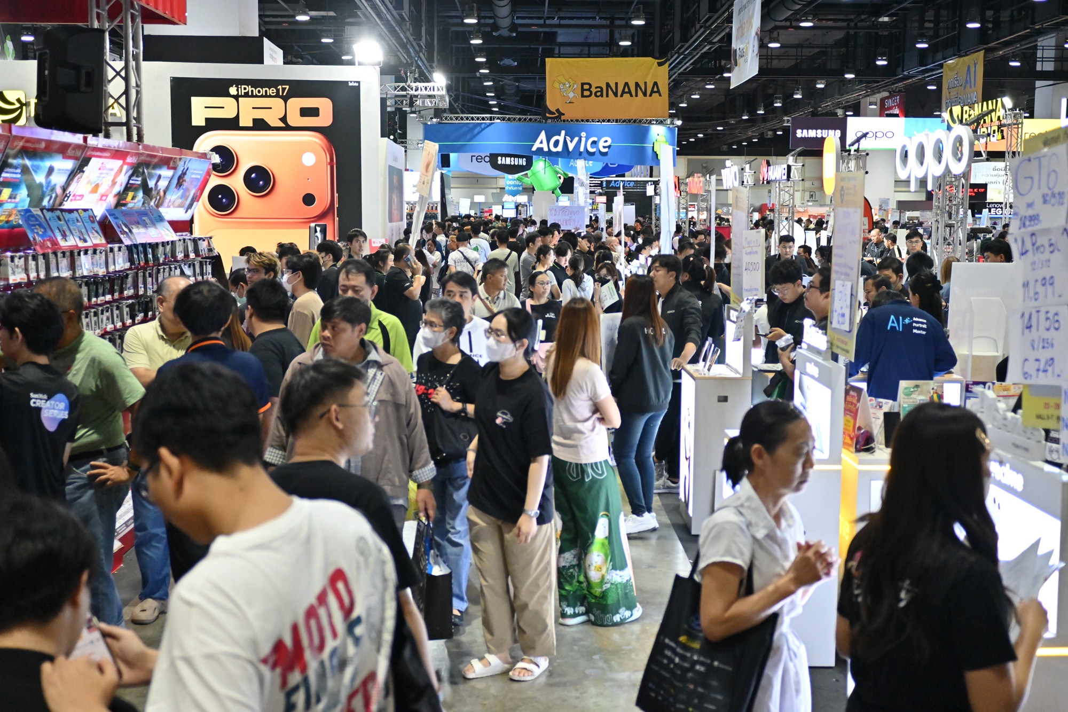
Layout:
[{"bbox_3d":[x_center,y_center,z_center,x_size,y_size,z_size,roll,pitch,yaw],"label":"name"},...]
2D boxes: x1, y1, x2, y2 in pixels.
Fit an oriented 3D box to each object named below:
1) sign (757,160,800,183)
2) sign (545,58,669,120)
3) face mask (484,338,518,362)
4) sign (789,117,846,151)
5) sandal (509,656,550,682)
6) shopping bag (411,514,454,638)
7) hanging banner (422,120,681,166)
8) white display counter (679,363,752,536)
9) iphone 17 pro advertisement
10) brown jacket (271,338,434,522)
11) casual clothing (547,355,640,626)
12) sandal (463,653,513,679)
[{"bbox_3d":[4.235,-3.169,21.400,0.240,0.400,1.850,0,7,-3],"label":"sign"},{"bbox_3d":[1.882,-6.865,32.000,3.170,1.550,0.030,0,7,4],"label":"sign"},{"bbox_3d":[-0.143,-0.027,5.420,0.090,0.115,0.140,-6,10,-44],"label":"face mask"},{"bbox_3d":[10.520,-8.213,46.000,2.100,1.200,0.120,0,7,-1],"label":"sign"},{"bbox_3d":[-0.024,1.353,5.500,0.100,0.080,0.245,4,8,26],"label":"sandal"},{"bbox_3d":[-0.439,0.996,5.485,0.115,0.360,0.360,-1,24,-9],"label":"shopping bag"},{"bbox_3d":[0.548,-7.119,42.000,8.500,1.450,0.250,-1,7,-7],"label":"hanging banner"},{"bbox_3d":[1.179,0.591,8.115,0.355,1.007,0.640,0,7,0],"label":"white display counter"},{"bbox_3d":[-3.354,-2.053,15.670,2.380,2.800,0.060,-1,7,-9],"label":"iphone 17 pro advertisement"},{"bbox_3d":[-0.753,0.295,5.120,0.660,0.720,0.360,-1,7,-6],"label":"brown jacket"},{"bbox_3d":[0.303,0.659,6.180,0.430,1.300,0.370,6,9,42],"label":"casual clothing"},{"bbox_3d":[-0.195,1.364,5.519,0.245,0.072,0.097,-3,8,-26],"label":"sandal"}]

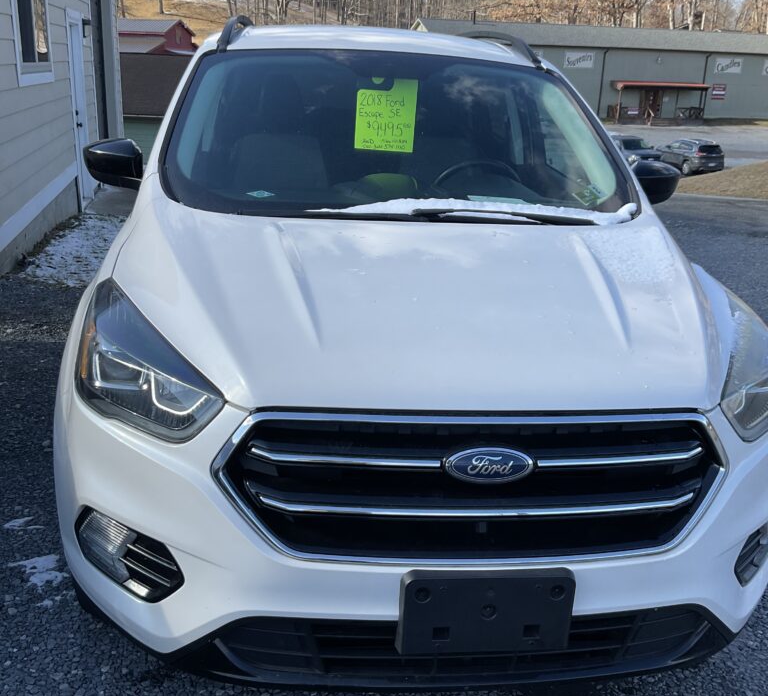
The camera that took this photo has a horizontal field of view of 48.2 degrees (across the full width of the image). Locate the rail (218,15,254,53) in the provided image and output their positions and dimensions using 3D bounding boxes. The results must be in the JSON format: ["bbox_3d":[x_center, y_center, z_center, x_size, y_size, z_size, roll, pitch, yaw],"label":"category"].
[{"bbox_3d":[-0.646,-1.431,3.917,0.110,0.160,1.800,1,18,-8],"label":"rail"}]

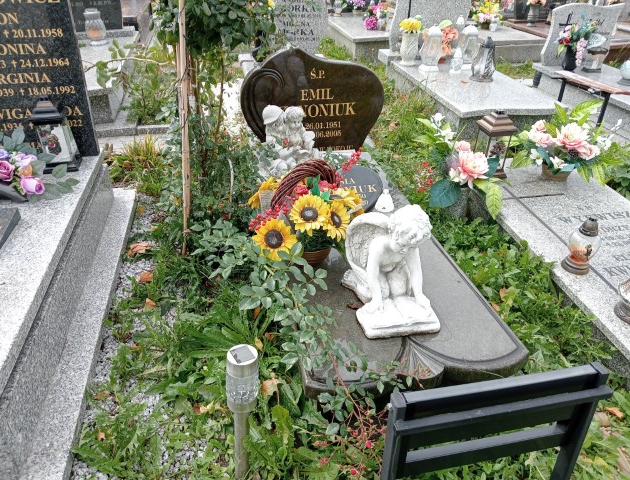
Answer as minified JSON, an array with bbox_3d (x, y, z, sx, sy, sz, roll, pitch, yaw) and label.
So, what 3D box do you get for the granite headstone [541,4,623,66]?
[{"bbox_3d":[2.728,-2.128,5.309,0.797,0.590,0.103,-5,31,-9],"label":"granite headstone"}]

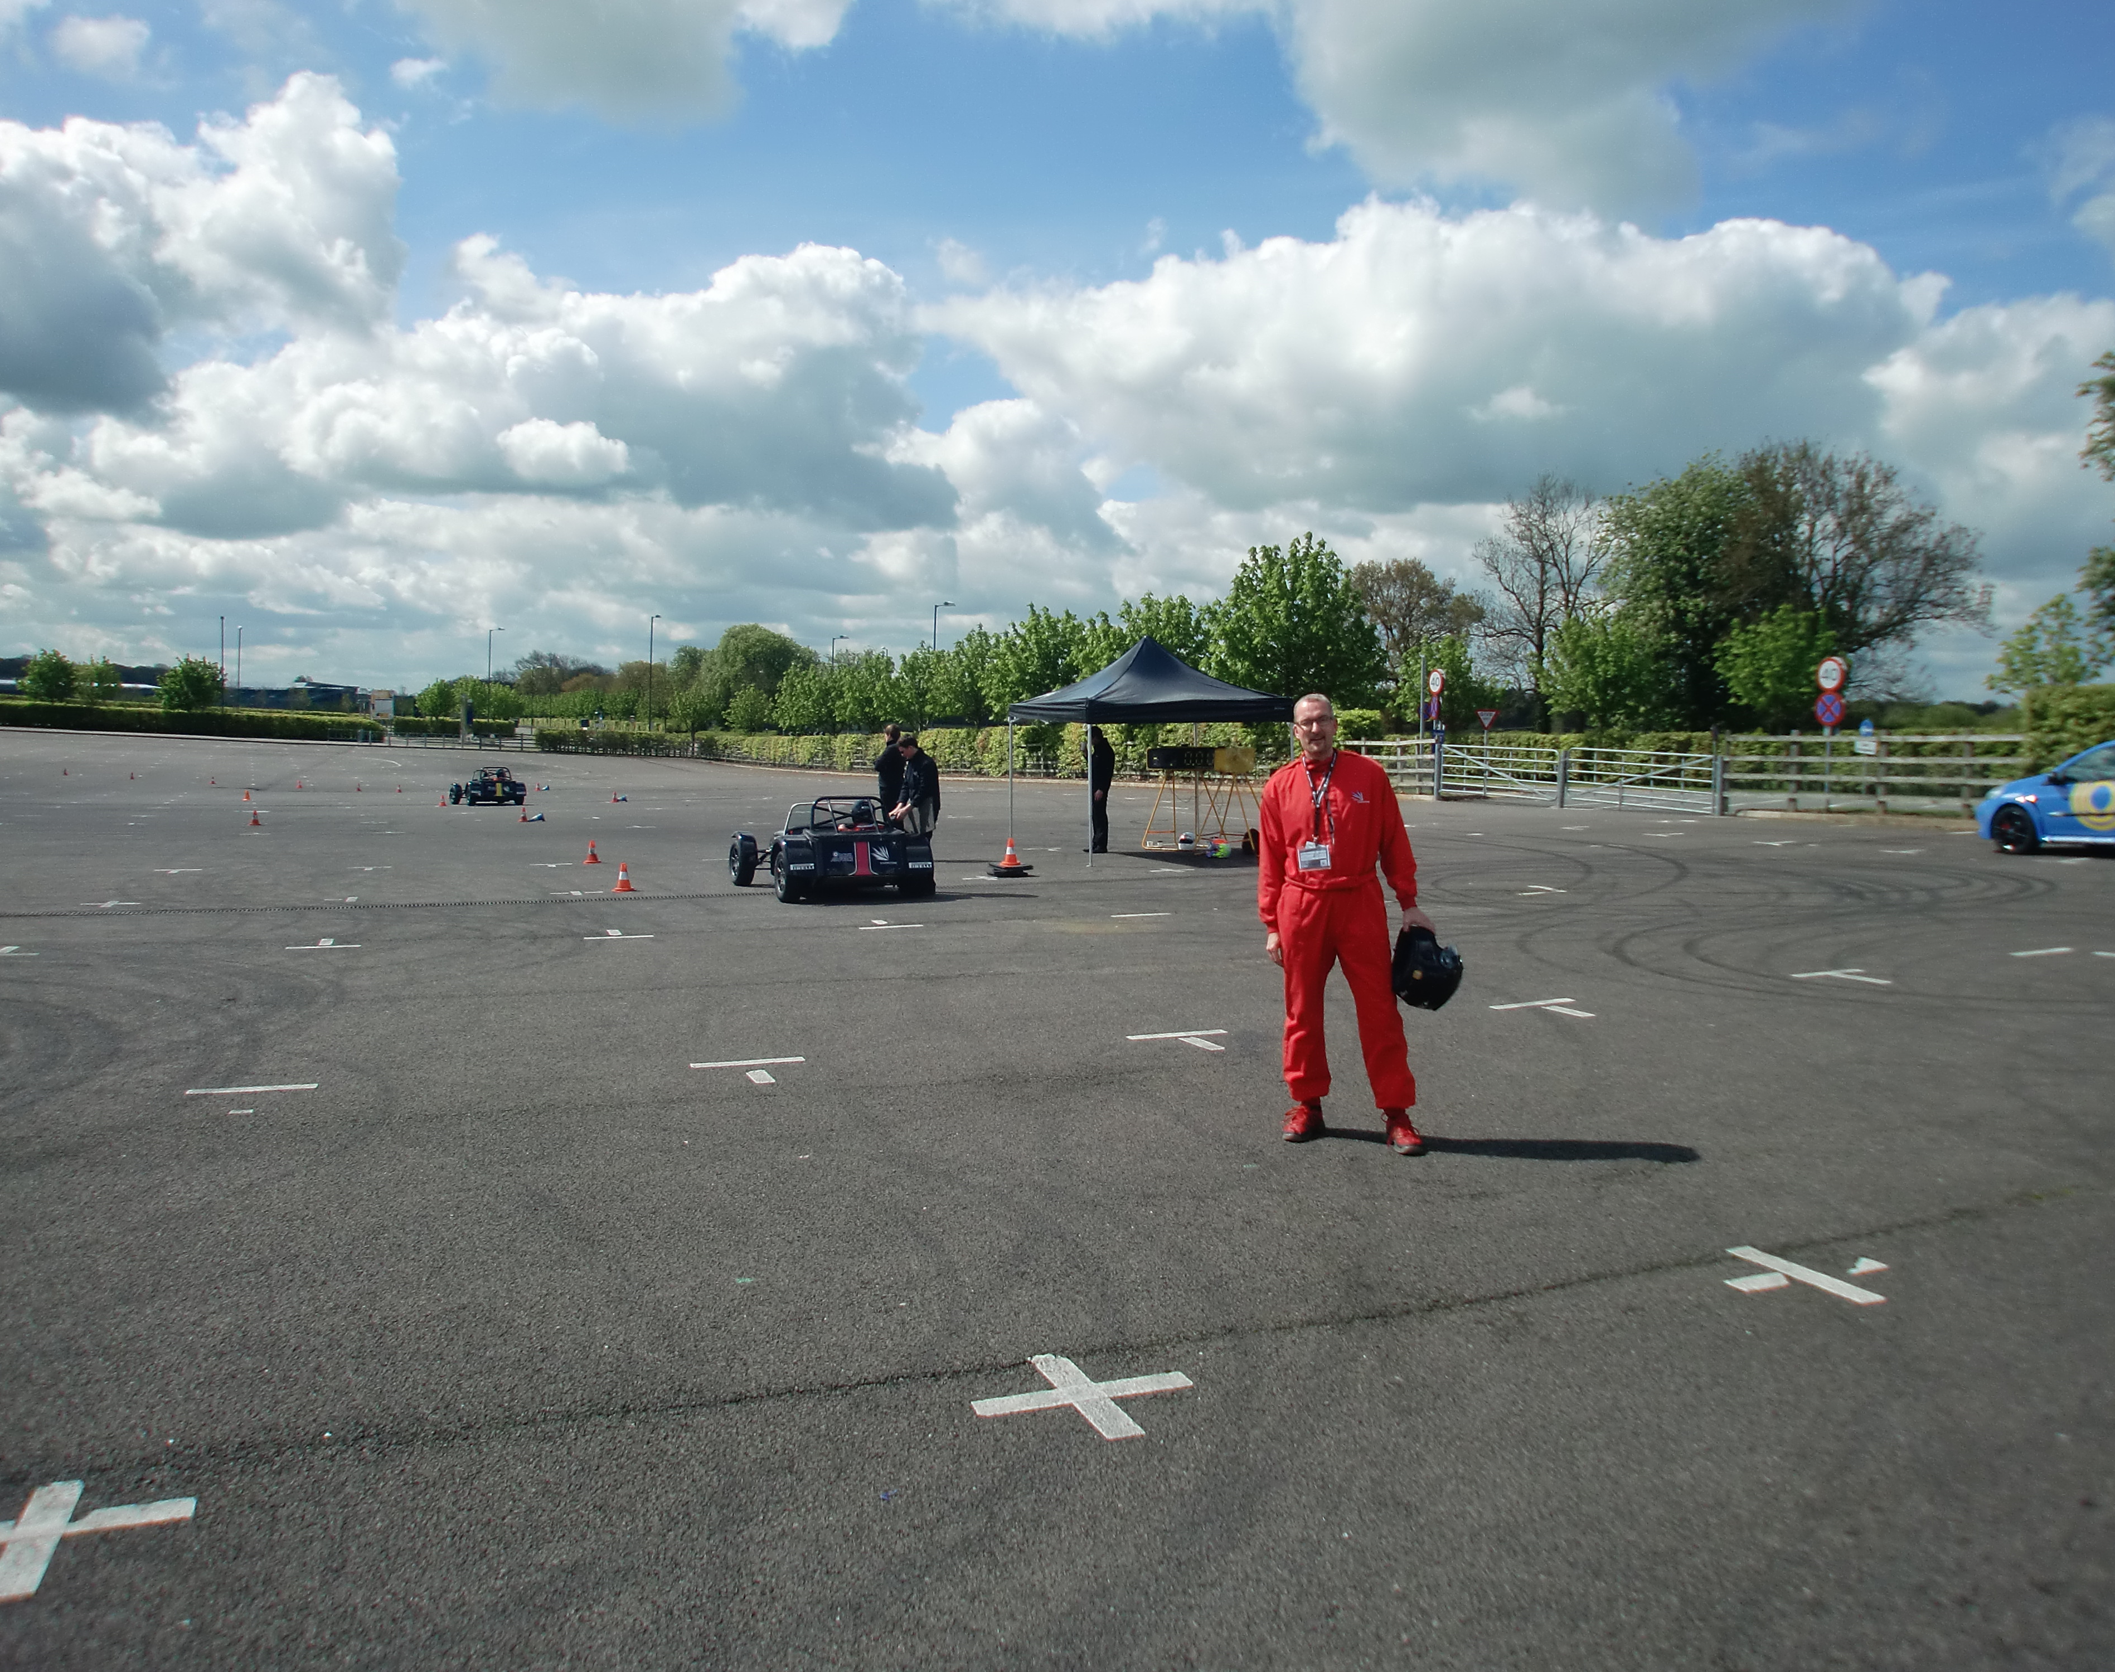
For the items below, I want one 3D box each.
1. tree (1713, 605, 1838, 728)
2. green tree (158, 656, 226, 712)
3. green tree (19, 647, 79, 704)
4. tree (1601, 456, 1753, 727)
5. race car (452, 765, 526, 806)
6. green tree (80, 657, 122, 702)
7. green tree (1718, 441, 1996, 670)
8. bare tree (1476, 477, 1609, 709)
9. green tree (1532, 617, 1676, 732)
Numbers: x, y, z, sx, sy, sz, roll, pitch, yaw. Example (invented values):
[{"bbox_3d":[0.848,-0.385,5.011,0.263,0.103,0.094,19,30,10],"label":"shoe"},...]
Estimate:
[{"bbox_3d":[19.737,-3.828,46.000,3.300,5.024,3.300,0,3,0],"label":"tree"},{"bbox_3d":[-54.335,-8.956,105.000,4.100,4.696,4.100,0,3,0],"label":"green tree"},{"bbox_3d":[-73.411,-11.294,122.000,4.300,4.800,4.200,0,3,0],"label":"green tree"},{"bbox_3d":[25.074,-9.018,68.000,6.600,12.873,6.600,0,3,0],"label":"tree"},{"bbox_3d":[-16.035,-1.393,47.000,1.575,1.080,3.100,-2,4,-29],"label":"race car"},{"bbox_3d":[-73.160,-11.650,128.000,3.400,4.200,3.300,0,3,0],"label":"green tree"},{"bbox_3d":[32.359,-9.336,68.000,10.200,13.509,10.000,0,3,0],"label":"green tree"},{"bbox_3d":[23.175,-10.193,80.000,7.000,13.500,7.000,0,3,0],"label":"bare tree"},{"bbox_3d":[16.683,-4.138,51.000,4.000,5.040,4.000,0,3,0],"label":"green tree"}]

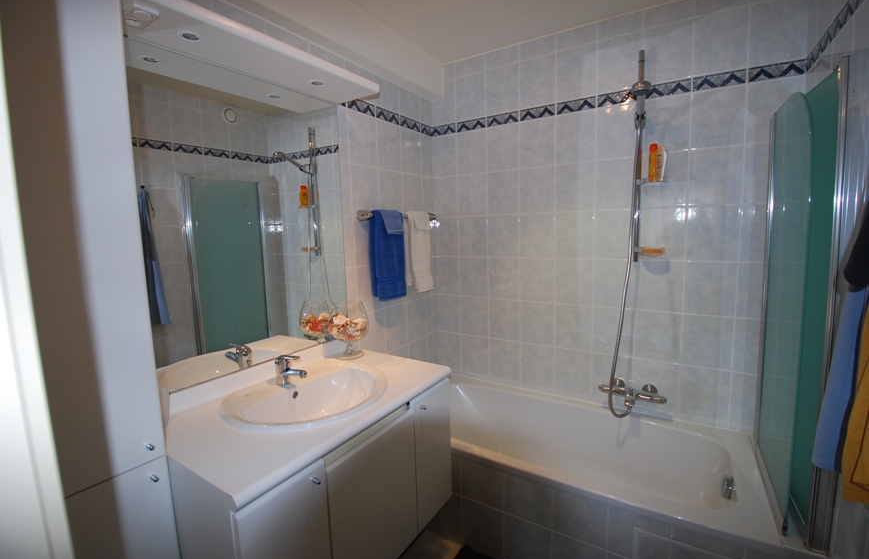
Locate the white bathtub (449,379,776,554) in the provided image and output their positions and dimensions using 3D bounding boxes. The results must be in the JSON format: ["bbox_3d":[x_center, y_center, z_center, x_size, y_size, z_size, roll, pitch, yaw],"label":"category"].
[{"bbox_3d":[0.554,0.942,1.815,1.690,0.460,0.700,3,9,32],"label":"white bathtub"}]

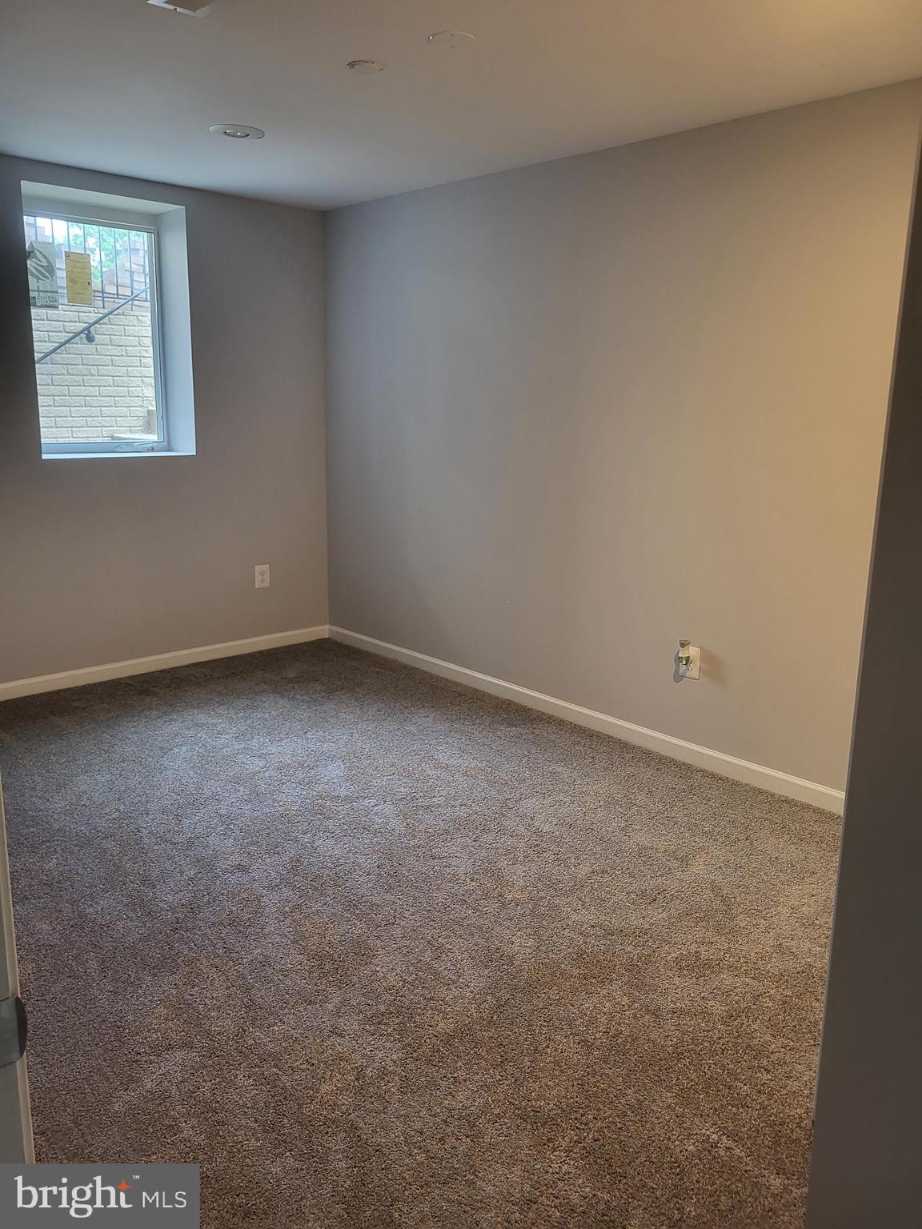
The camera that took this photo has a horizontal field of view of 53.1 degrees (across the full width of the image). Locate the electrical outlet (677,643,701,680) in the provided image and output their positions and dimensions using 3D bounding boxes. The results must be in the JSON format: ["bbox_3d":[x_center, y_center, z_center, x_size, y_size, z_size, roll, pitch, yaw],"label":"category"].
[{"bbox_3d":[0.885,0.186,3.586,0.018,0.122,0.086,-11,18,-42],"label":"electrical outlet"}]

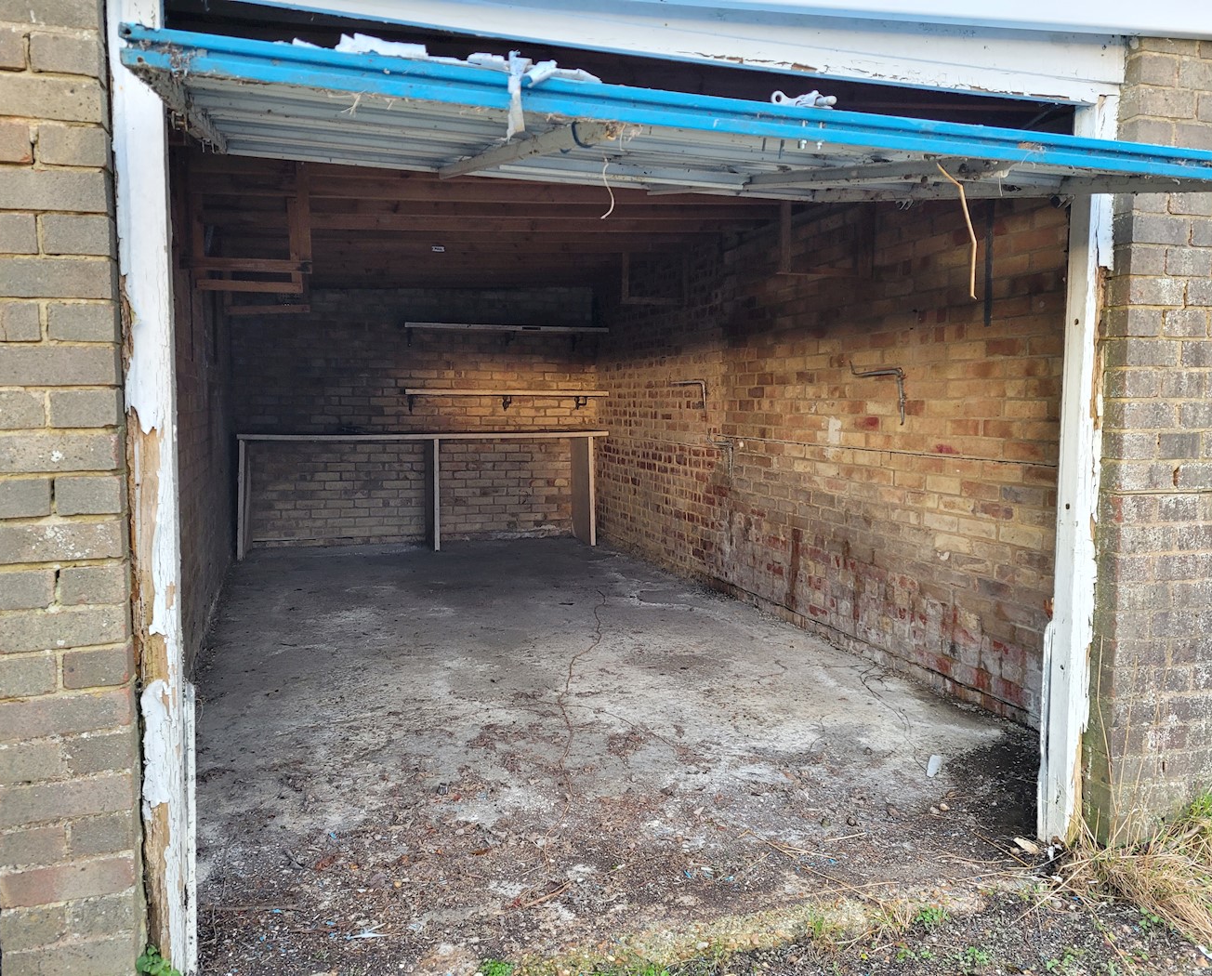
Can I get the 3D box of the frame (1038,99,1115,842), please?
[{"bbox_3d":[1.208,-0.018,2.508,0.087,1.904,0.078,-1,5,-17],"label":"frame"}]

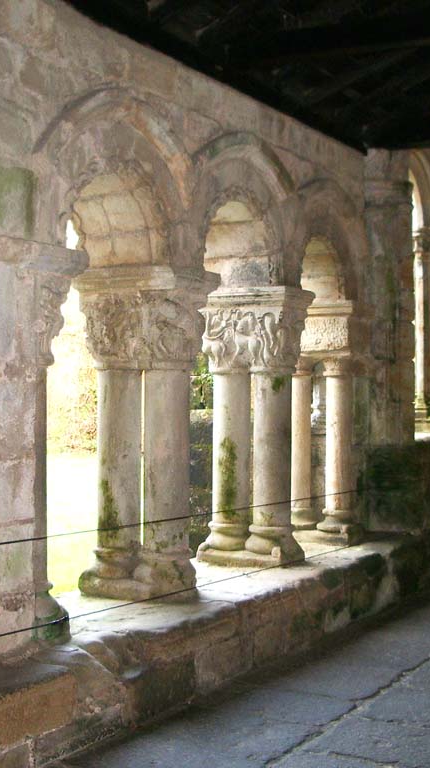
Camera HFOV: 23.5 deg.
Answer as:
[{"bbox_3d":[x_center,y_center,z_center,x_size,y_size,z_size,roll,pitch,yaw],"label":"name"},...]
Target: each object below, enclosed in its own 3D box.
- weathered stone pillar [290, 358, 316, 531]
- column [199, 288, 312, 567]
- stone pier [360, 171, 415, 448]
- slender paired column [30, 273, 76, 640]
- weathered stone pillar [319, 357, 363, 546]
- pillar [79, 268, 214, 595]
[{"bbox_3d":[0.666,0.471,7.879,0.275,1.335,0.275,0,-1,0],"label":"weathered stone pillar"},{"bbox_3d":[0.260,0.279,6.820,0.658,1.767,0.432,0,-1,30],"label":"column"},{"bbox_3d":[1.537,-0.670,9.105,0.367,2.387,0.367,-1,-1,30],"label":"stone pier"},{"bbox_3d":[-0.917,0.341,5.129,0.326,1.785,0.326,-1,-1,30],"label":"slender paired column"},{"bbox_3d":[0.921,0.484,7.723,0.304,1.364,0.294,0,-1,0],"label":"weathered stone pillar"},{"bbox_3d":[-0.374,0.266,5.645,0.658,1.718,0.402,0,-1,30],"label":"pillar"}]

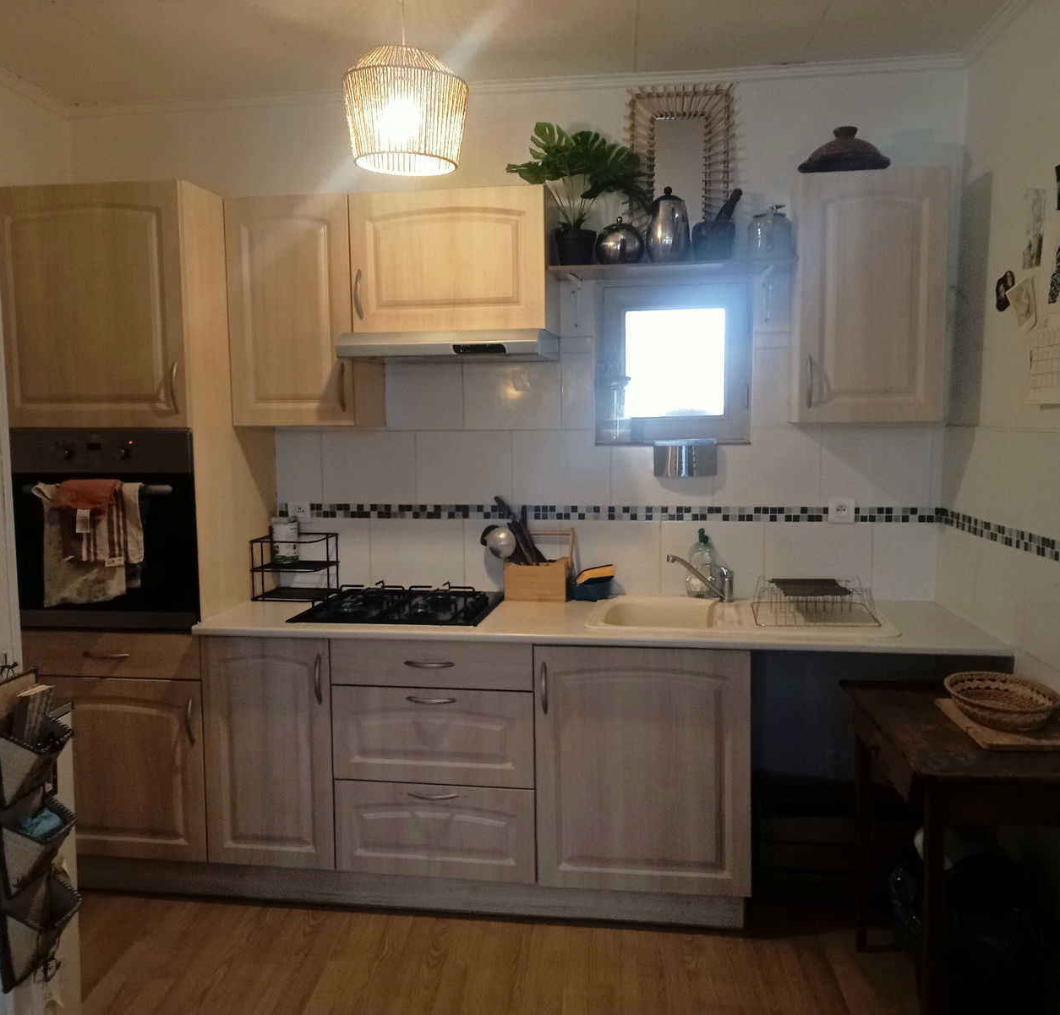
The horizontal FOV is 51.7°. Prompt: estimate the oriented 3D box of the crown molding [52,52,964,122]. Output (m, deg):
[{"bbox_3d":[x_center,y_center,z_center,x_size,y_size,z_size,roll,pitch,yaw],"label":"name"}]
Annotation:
[{"bbox_3d":[-0.151,-1.345,3.526,2.943,0.049,0.048,0,5,10],"label":"crown molding"}]

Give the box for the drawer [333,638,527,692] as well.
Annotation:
[{"bbox_3d":[-0.247,0.432,3.357,0.600,0.140,0.482,0,5,10],"label":"drawer"}]

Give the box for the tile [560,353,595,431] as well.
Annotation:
[{"bbox_3d":[0.159,-0.383,3.601,0.108,0.249,0.010,0,6,10],"label":"tile"}]

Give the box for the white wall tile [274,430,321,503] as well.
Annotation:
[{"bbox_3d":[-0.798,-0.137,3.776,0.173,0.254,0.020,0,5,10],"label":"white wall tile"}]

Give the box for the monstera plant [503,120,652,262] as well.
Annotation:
[{"bbox_3d":[0.143,-0.961,3.344,0.438,0.425,0.340,0,5,10],"label":"monstera plant"}]

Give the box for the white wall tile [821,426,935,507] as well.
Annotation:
[{"bbox_3d":[1.079,-0.124,3.421,0.330,0.251,0.010,0,5,10],"label":"white wall tile"}]

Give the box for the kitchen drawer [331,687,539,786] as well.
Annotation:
[{"bbox_3d":[-0.244,0.638,3.375,0.595,0.282,0.510,0,5,9],"label":"kitchen drawer"}]

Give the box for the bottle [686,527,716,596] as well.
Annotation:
[{"bbox_3d":[0.549,0.177,3.499,0.097,0.225,0.065,0,5,10],"label":"bottle"}]

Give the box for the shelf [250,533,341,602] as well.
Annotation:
[{"bbox_3d":[-0.767,0.201,3.573,0.225,0.209,0.222,0,6,10],"label":"shelf"}]

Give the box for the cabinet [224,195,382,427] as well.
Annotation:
[{"bbox_3d":[-0.717,-0.618,3.551,0.401,0.701,0.325,0,5,10],"label":"cabinet"}]

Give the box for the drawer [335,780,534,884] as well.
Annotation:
[{"bbox_3d":[-0.242,0.921,3.401,0.600,0.276,0.482,0,5,10],"label":"drawer"}]

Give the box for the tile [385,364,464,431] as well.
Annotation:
[{"bbox_3d":[-0.388,-0.386,3.691,0.332,0.250,0.010,0,5,9],"label":"tile"}]

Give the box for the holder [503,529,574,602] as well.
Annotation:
[{"bbox_3d":[0.029,0.187,3.577,0.218,0.218,0.148,0,6,10],"label":"holder"}]

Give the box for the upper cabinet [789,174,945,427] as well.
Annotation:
[{"bbox_3d":[1.001,-0.611,3.277,0.403,0.705,0.335,0,5,9],"label":"upper cabinet"}]

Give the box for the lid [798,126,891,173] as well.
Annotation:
[{"bbox_3d":[0.926,-1.045,3.217,0.264,0.144,0.264,0,6,10],"label":"lid"}]

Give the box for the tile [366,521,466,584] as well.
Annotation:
[{"bbox_3d":[-0.385,0.161,3.751,0.330,0.241,0.010,0,6,10],"label":"tile"}]

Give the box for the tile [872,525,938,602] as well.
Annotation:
[{"bbox_3d":[1.172,0.172,3.431,0.190,0.251,0.010,0,5,10],"label":"tile"}]

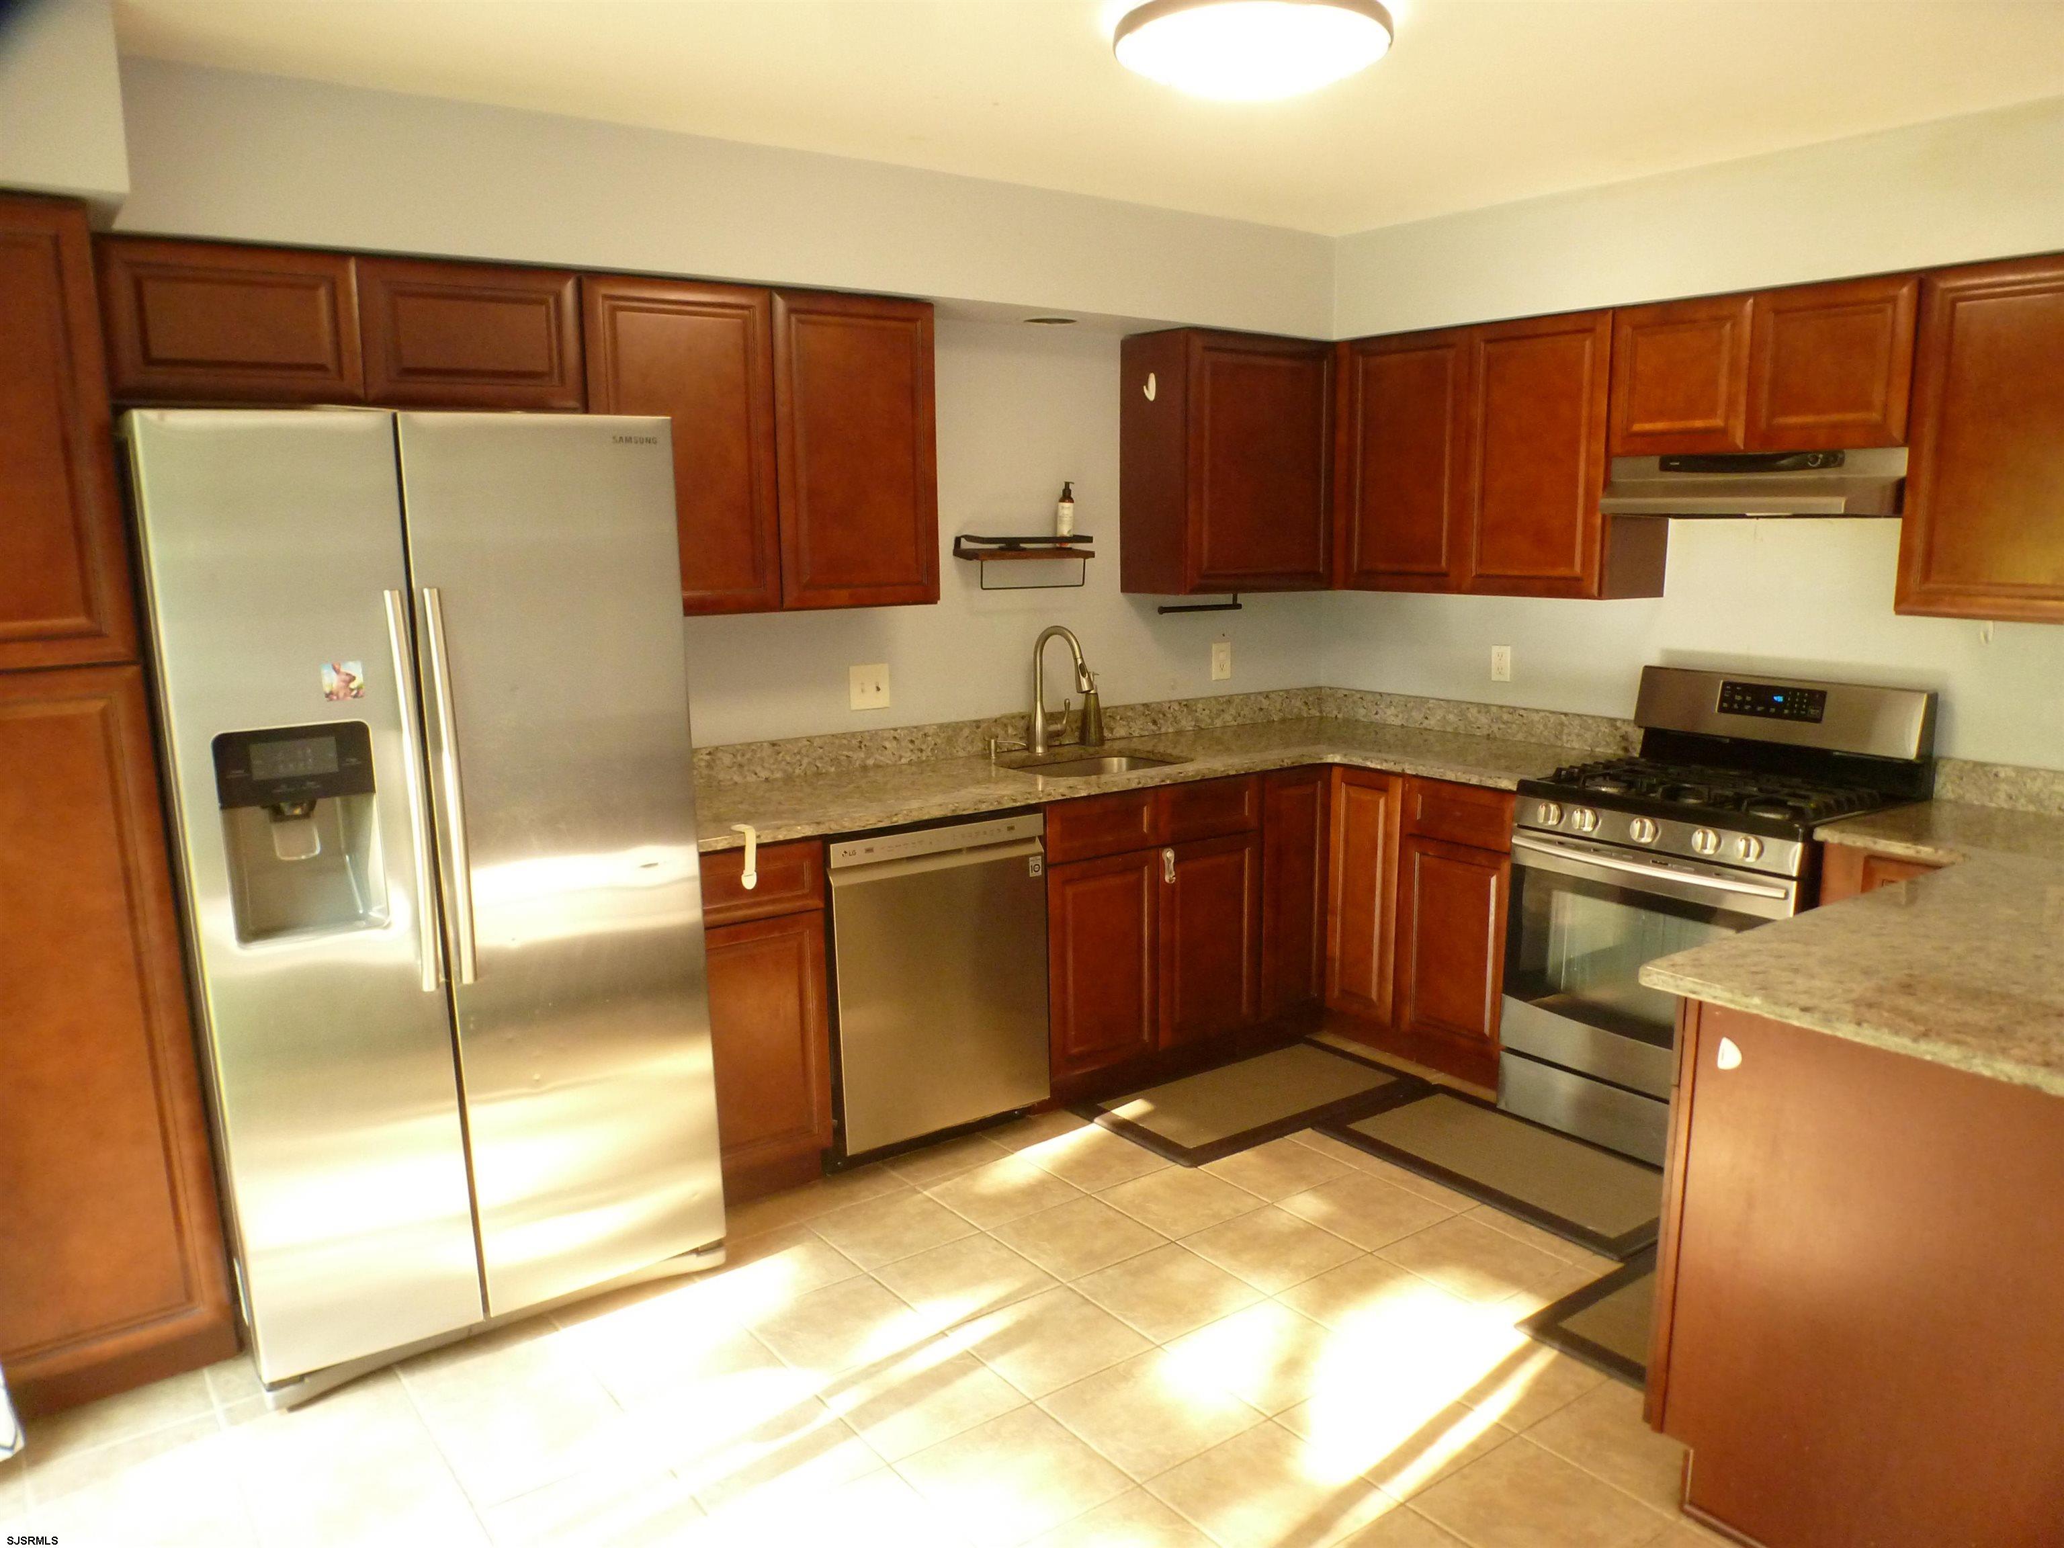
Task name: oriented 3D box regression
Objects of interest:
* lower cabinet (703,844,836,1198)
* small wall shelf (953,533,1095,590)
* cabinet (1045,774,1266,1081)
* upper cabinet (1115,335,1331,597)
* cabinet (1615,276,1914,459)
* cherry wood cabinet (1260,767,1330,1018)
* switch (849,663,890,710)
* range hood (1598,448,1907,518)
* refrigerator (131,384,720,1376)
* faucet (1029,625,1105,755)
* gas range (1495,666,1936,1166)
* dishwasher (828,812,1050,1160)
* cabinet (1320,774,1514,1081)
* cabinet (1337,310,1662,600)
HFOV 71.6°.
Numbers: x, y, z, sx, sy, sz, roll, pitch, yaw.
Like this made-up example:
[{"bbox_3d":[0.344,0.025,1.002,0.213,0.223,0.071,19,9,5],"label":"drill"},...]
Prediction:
[{"bbox_3d":[-0.818,0.559,3.595,0.380,0.885,0.612,-7,12,-35],"label":"lower cabinet"},{"bbox_3d":[-0.015,-0.635,4.286,0.430,0.160,0.128,-7,12,-35],"label":"small wall shelf"},{"bbox_3d":[0.168,0.422,4.239,0.767,0.866,0.625,-8,12,-34],"label":"cabinet"},{"bbox_3d":[0.625,-0.967,4.513,0.625,0.764,0.318,-8,12,-34],"label":"upper cabinet"},{"bbox_3d":[1.889,-1.004,3.599,0.320,0.395,0.764,-7,12,-35],"label":"cabinet"},{"bbox_3d":[0.620,0.341,4.598,0.283,0.815,0.612,-7,12,-35],"label":"cherry wood cabinet"},{"bbox_3d":[-0.455,-0.245,4.057,0.119,0.118,0.014,-8,12,-34],"label":"switch"},{"bbox_3d":[1.805,-0.718,3.539,0.450,0.150,0.745,-8,12,-34],"label":"range hood"},{"bbox_3d":[-1.260,0.194,3.033,0.905,1.790,0.780,-8,12,-34],"label":"refrigerator"},{"bbox_3d":[0.116,-0.255,4.337,0.130,0.382,0.248,-7,12,-35],"label":"faucet"},{"bbox_3d":[1.744,0.366,3.735,0.663,1.190,0.764,-7,12,-35],"label":"gas range"},{"bbox_3d":[-0.385,0.500,3.836,0.605,0.845,0.620,-8,12,-34],"label":"dishwasher"},{"bbox_3d":[1.357,0.415,4.352,0.622,0.885,0.658,-7,12,-35],"label":"cabinet"},{"bbox_3d":[1.363,-0.927,4.256,0.318,0.764,0.972,-8,12,-34],"label":"cabinet"}]

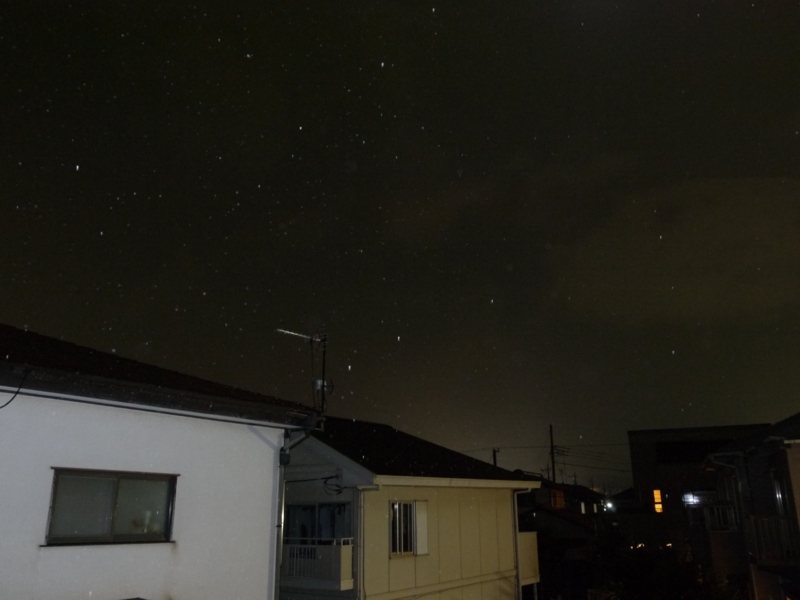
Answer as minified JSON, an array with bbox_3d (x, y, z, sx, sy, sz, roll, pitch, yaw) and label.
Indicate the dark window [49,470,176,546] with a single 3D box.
[{"bbox_3d":[-3.496,2.563,8.575,0.100,0.870,1.710,-12,-21,34],"label":"dark window"}]

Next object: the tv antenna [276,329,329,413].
[{"bbox_3d":[-1.629,1.096,11.531,0.450,1.480,1.060,-16,-24,42],"label":"tv antenna"}]

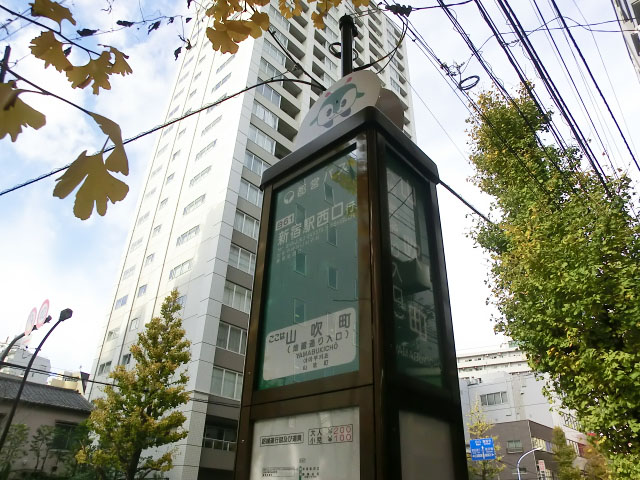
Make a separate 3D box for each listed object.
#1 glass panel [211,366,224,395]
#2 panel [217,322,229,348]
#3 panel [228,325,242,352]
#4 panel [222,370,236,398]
[{"bbox_3d":[-6.543,8.961,28.187,0.050,1.576,0.834,-25,-40,37],"label":"glass panel"},{"bbox_3d":[-6.510,6.379,29.653,0.050,1.647,0.813,-25,-40,37],"label":"panel"},{"bbox_3d":[-5.823,6.790,30.246,0.050,1.647,0.915,-25,-40,37],"label":"panel"},{"bbox_3d":[-5.873,9.354,28.769,0.050,1.576,0.925,-25,-40,37],"label":"panel"}]

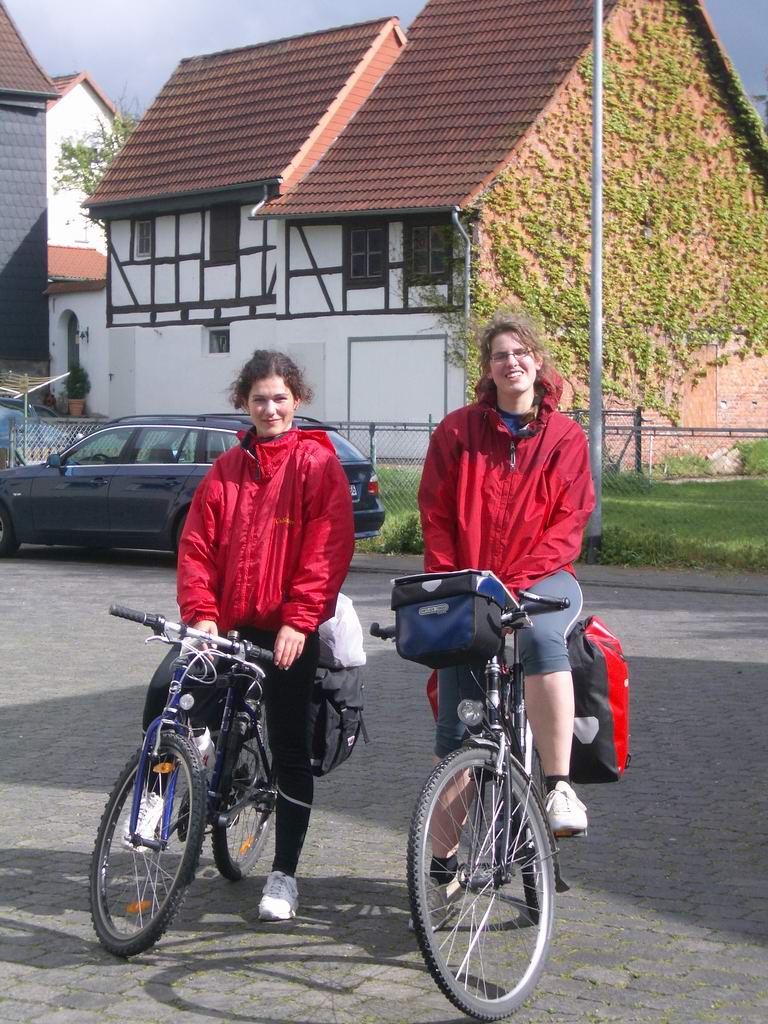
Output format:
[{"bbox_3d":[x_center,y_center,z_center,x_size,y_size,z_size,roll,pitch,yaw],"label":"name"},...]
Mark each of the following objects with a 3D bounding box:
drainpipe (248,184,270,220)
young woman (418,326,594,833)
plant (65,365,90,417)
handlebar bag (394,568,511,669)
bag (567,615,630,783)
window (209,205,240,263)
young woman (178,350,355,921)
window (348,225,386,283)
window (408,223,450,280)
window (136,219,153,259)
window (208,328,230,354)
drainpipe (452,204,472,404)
[{"bbox_3d":[-2.286,-5.684,40.200,0.420,0.680,0.140,-2,4,-41],"label":"drainpipe"},{"bbox_3d":[0.353,0.338,6.250,0.540,1.800,0.660,0,3,7],"label":"young woman"},{"bbox_3d":[-6.021,-2.387,43.000,0.510,1.020,0.510,0,3,0],"label":"plant"},{"bbox_3d":[0.167,0.275,5.650,0.250,0.225,0.180,-8,-11,32],"label":"handlebar bag"},{"bbox_3d":[0.637,0.558,6.660,0.200,0.470,0.320,1,3,12],"label":"bag"},{"bbox_3d":[-3.009,-5.255,41.300,0.120,1.020,0.970,-2,4,-41],"label":"window"},{"bbox_3d":[-0.383,0.370,6.620,0.600,1.710,0.560,0,3,7],"label":"young woman"},{"bbox_3d":[-0.289,-4.535,38.400,0.880,0.970,0.130,3,4,44],"label":"window"},{"bbox_3d":[0.777,-4.451,37.400,0.920,0.900,0.130,3,4,44],"label":"window"},{"bbox_3d":[-4.748,-5.403,43.400,0.120,0.720,0.520,-2,4,-41],"label":"window"},{"bbox_3d":[-3.119,-3.232,41.500,0.120,0.480,0.630,-2,4,-41],"label":"window"},{"bbox_3d":[1.287,-2.918,36.600,0.110,4.400,0.380,3,4,44],"label":"drainpipe"}]

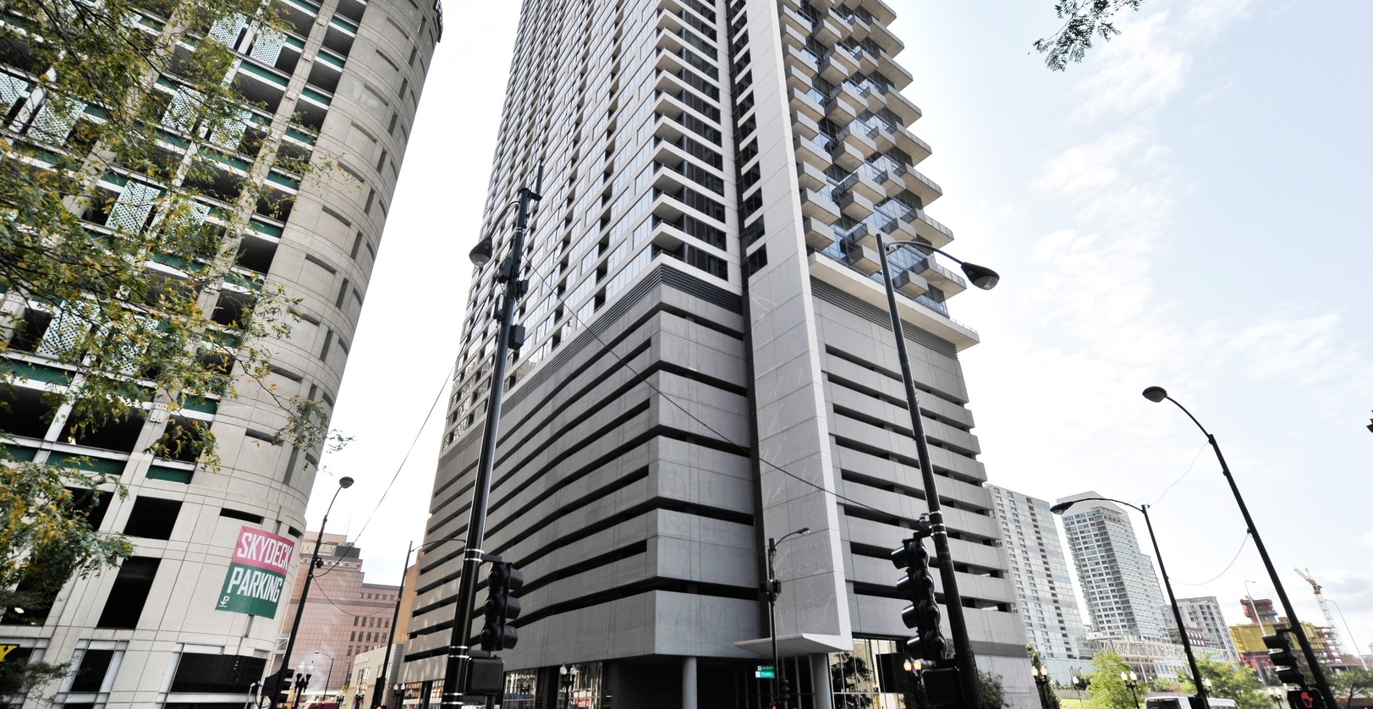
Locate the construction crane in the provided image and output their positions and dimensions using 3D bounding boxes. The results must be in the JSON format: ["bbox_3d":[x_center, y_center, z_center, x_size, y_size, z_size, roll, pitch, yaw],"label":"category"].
[{"bbox_3d":[329.808,143.856,348.564,50.000,67.000,5.000,25,-37,-39],"label":"construction crane"}]

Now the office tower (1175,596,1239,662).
[{"bbox_3d":[287.456,166.413,379.105,18.000,55.000,27.000,19,-34,-32],"label":"office tower"}]

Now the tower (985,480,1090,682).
[{"bbox_3d":[154.265,116.564,315.513,58.100,96.000,26.000,20,-35,-32],"label":"tower"}]

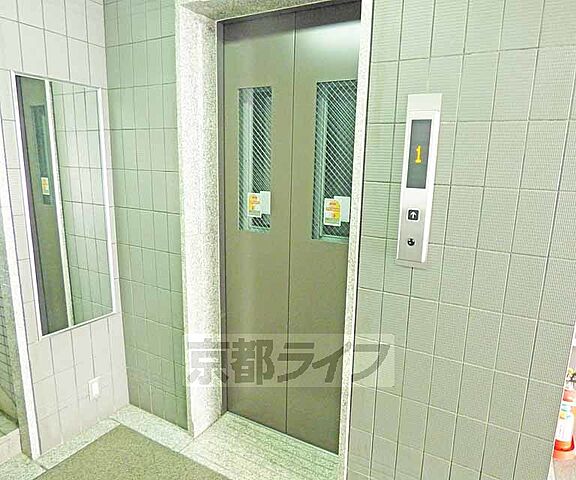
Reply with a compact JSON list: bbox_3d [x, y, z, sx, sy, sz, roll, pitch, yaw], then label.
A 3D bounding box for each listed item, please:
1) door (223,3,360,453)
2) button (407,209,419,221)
[{"bbox_3d":[0.016,0.023,1.733,0.775,2.100,0.050,6,11,27],"label":"door"},{"bbox_3d":[0.440,-0.089,1.220,0.040,0.042,0.010,7,12,27],"label":"button"}]

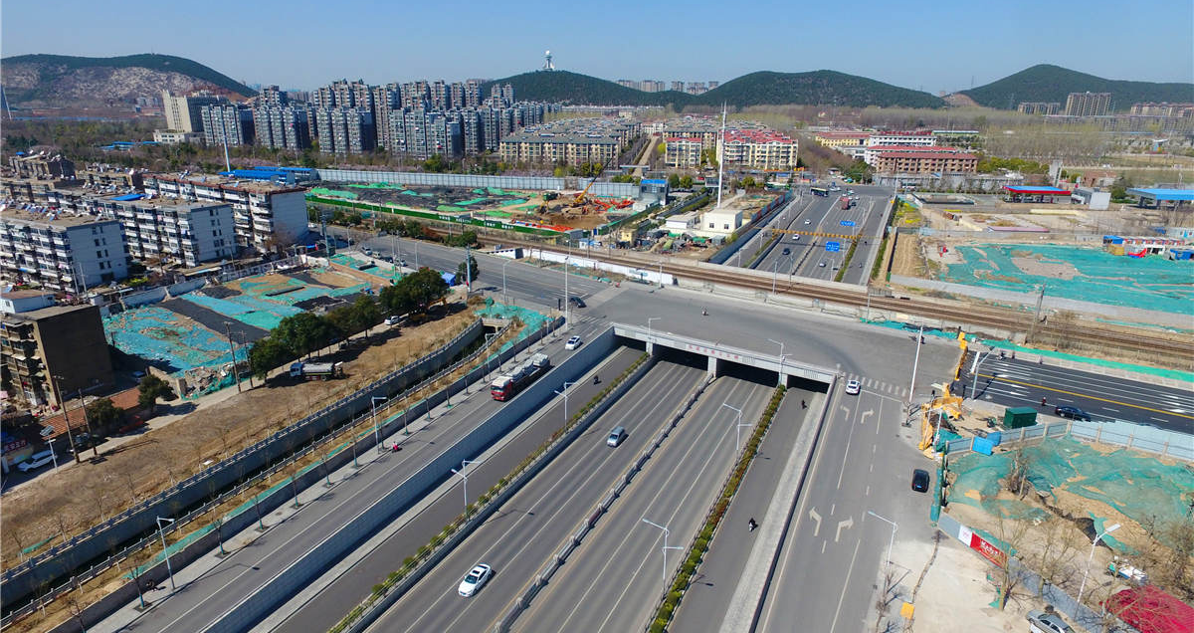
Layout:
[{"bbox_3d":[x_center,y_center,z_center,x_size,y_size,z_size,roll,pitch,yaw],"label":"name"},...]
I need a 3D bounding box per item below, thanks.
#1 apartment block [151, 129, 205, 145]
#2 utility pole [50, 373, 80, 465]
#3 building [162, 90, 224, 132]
[{"bbox_3d":[-376.530,-164.120,628.880,42.860,12.500,28.000,9,20,25],"label":"apartment block"},{"bbox_3d":[-68.404,13.412,89.150,1.800,12.600,0.400,8,19,22],"label":"utility pole"},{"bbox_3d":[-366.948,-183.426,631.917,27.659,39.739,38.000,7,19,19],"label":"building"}]

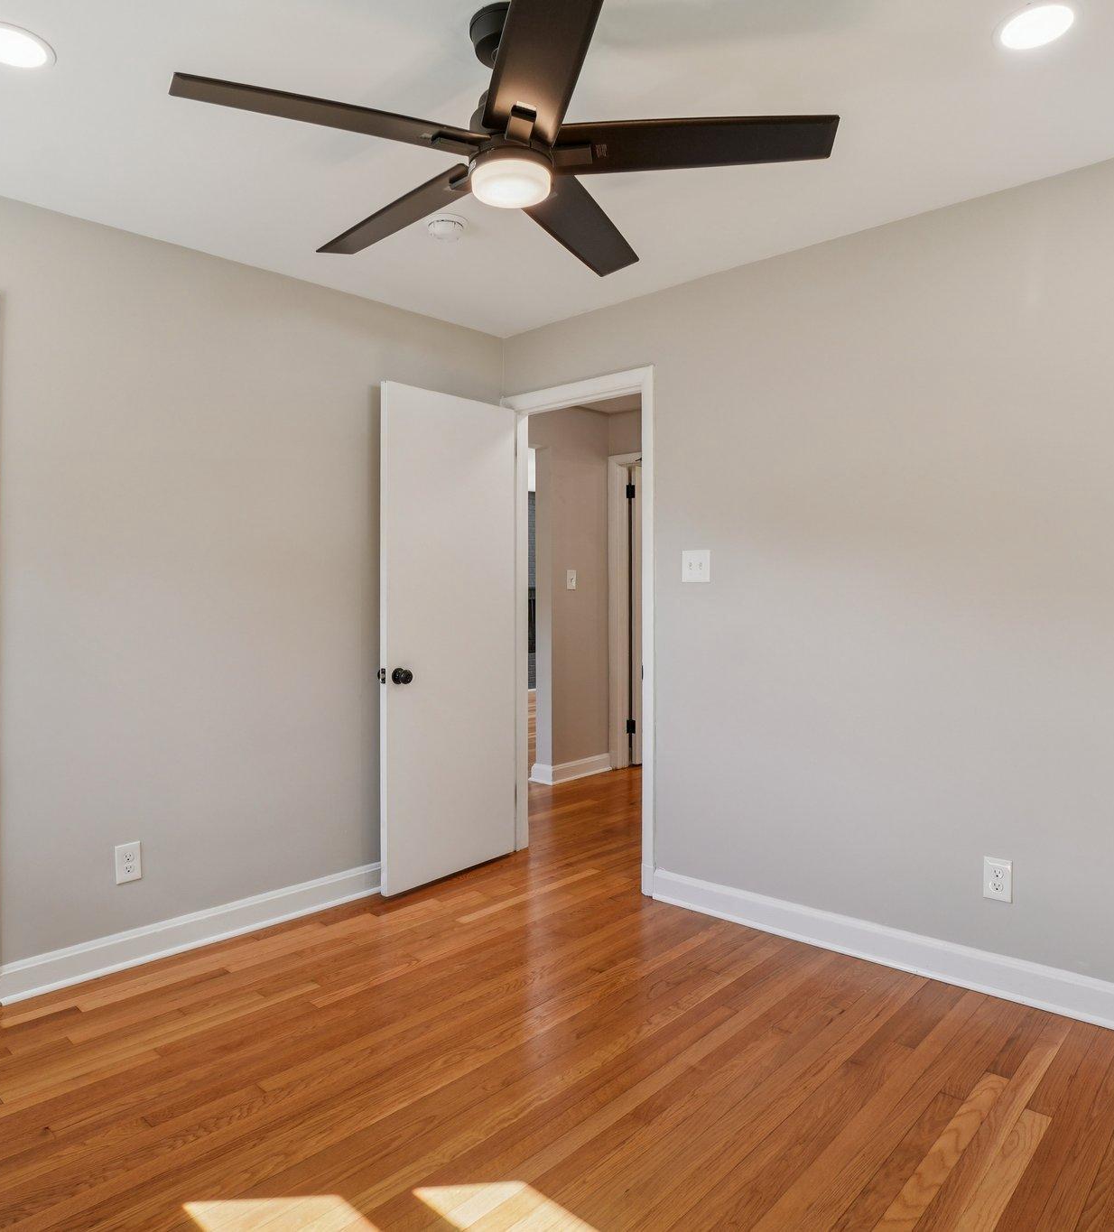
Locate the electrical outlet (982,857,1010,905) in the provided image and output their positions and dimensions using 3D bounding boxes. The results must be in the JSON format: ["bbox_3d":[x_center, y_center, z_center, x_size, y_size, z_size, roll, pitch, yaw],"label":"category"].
[{"bbox_3d":[1.337,0.804,2.340,0.077,0.124,0.010,1,1,40],"label":"electrical outlet"}]

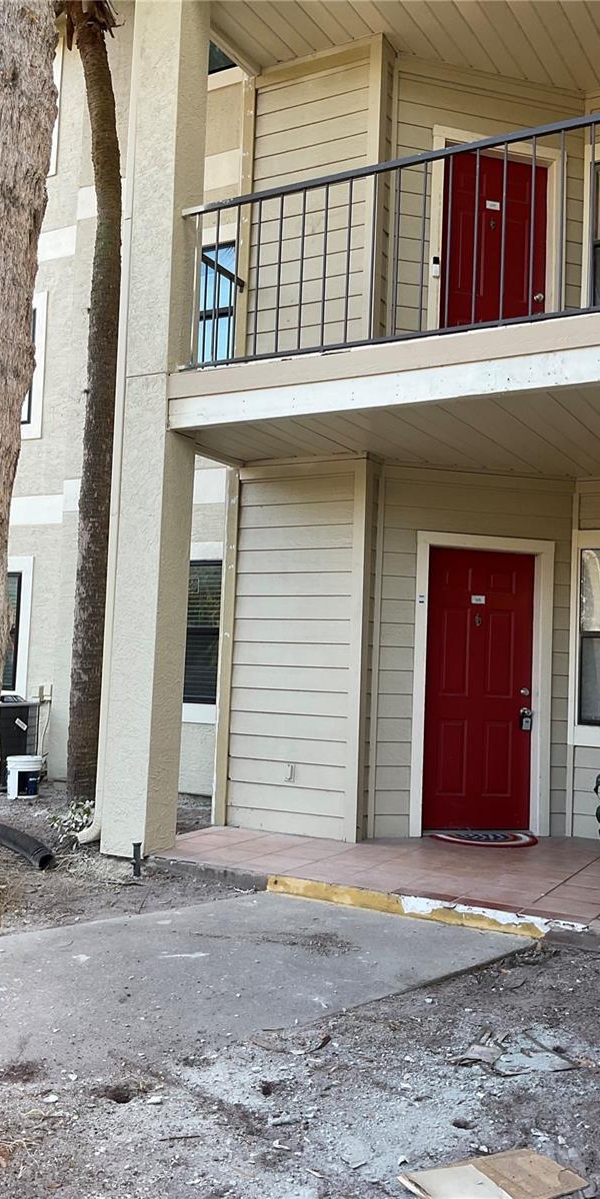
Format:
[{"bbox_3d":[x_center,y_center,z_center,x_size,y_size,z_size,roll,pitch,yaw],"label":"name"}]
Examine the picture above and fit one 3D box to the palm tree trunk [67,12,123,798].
[{"bbox_3d":[-1.783,-1.753,8.752,0.470,6.988,0.380,2,-3,-12],"label":"palm tree trunk"}]

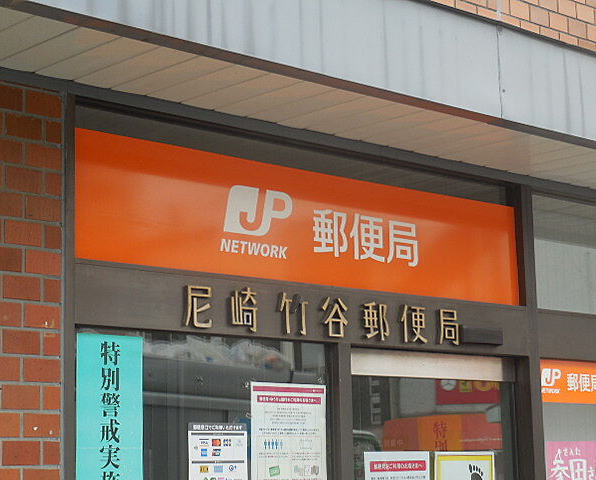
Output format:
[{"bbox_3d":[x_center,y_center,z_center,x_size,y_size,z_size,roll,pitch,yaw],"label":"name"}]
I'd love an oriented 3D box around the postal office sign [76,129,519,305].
[{"bbox_3d":[0.076,-0.032,4.165,1.879,0.366,0.050,8,-15,-40],"label":"postal office sign"}]

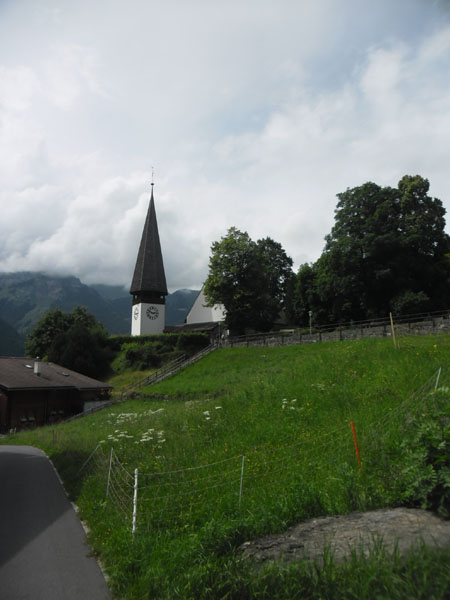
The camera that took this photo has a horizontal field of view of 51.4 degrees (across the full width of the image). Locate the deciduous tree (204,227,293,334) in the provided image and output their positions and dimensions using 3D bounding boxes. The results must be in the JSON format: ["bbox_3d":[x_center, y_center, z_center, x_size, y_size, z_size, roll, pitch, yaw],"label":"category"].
[{"bbox_3d":[3.627,-2.931,72.230,12.600,17.420,12.000,0,-8,0],"label":"deciduous tree"}]

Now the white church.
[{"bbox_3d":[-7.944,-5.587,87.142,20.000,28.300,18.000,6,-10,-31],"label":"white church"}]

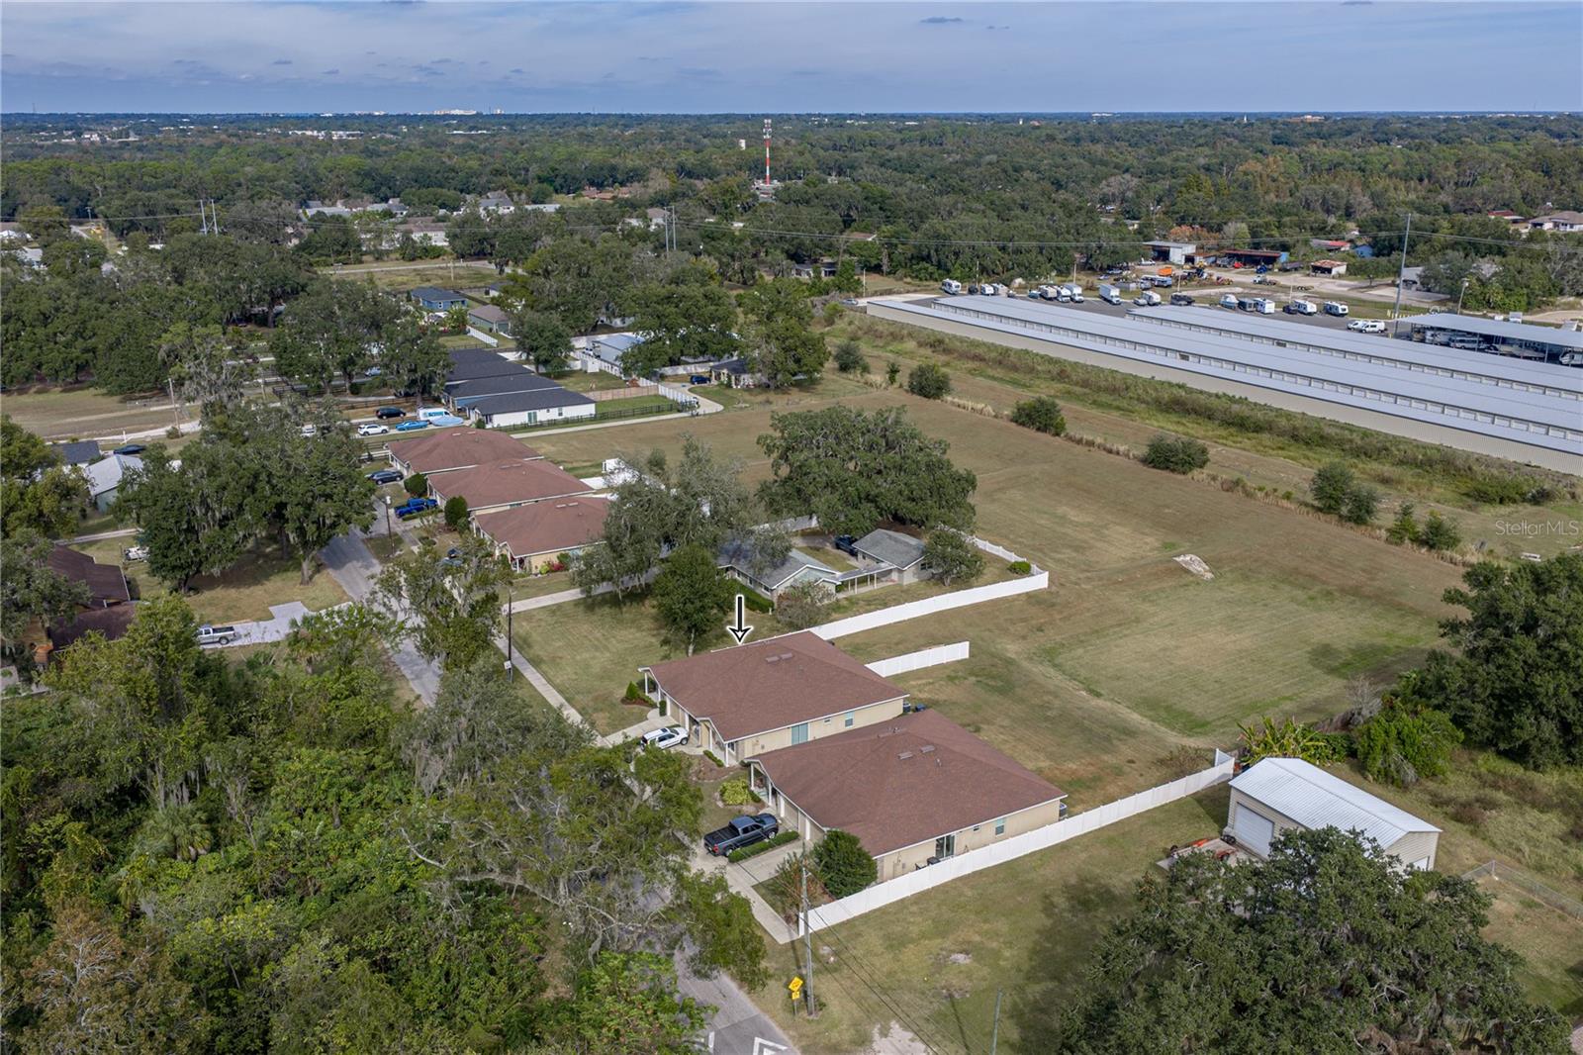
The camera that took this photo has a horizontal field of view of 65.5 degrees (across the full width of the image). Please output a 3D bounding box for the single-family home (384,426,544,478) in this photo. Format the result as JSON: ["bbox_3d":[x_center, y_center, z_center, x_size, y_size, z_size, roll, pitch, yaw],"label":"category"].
[{"bbox_3d":[-51.551,-12.321,193.430,19.100,6.100,17.500,-12,22,-32],"label":"single-family home"}]

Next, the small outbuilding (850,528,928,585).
[{"bbox_3d":[13.695,3.378,150.501,8.000,3.700,10.400,-12,22,-31],"label":"small outbuilding"}]

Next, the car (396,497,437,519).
[{"bbox_3d":[-52.872,-2.802,173.747,5.793,1.914,2.015,-11,22,-29],"label":"car"}]

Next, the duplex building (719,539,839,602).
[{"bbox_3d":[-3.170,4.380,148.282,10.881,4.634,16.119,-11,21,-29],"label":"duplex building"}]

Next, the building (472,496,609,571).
[{"bbox_3d":[-29.648,-0.694,160.920,19.444,5.944,17.631,-11,21,-29],"label":"building"}]

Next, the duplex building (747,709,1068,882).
[{"bbox_3d":[8.877,19.627,98.749,19.100,6.100,17.500,-11,21,-29],"label":"duplex building"}]

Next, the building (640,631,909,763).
[{"bbox_3d":[-1.879,14.152,117.679,19.444,5.944,17.631,-11,21,-29],"label":"building"}]

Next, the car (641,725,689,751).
[{"bbox_3d":[-11.074,18.669,108.606,4.600,1.650,1.850,-12,22,-32],"label":"car"}]

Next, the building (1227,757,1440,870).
[{"bbox_3d":[40.752,22.576,93.259,8.312,5.440,12.291,-10,21,-28],"label":"building"}]

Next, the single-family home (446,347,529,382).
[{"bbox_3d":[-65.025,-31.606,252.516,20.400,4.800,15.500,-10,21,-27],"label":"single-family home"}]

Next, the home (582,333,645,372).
[{"bbox_3d":[-36.026,-40.305,277.640,11.300,5.100,17.500,-11,22,-29],"label":"home"}]

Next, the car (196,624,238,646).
[{"bbox_3d":[-62.386,11.515,131.474,5.743,1.894,2.015,-7,20,-19],"label":"car"}]

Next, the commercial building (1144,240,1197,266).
[{"bbox_3d":[140.334,-101.916,456.675,6.800,6.600,20.500,-11,21,-29],"label":"commercial building"}]

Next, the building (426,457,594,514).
[{"bbox_3d":[-40.793,-6.442,177.747,19.444,5.944,17.631,-10,21,-28],"label":"building"}]

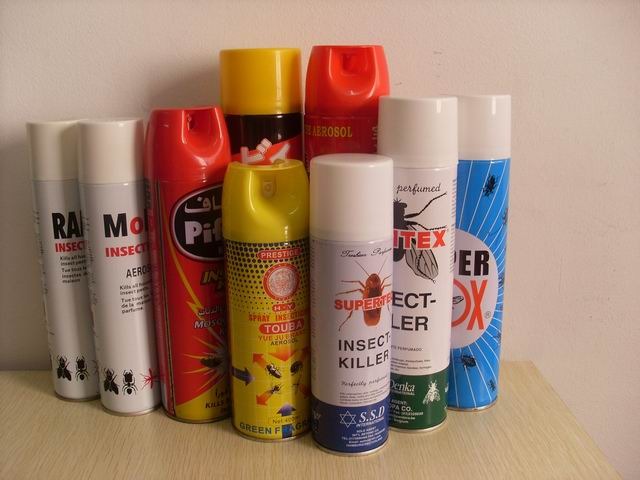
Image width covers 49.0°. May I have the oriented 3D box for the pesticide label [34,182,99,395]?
[{"bbox_3d":[-0.233,0.044,0.666,0.053,0.207,0.053,9,16,37],"label":"pesticide label"}]

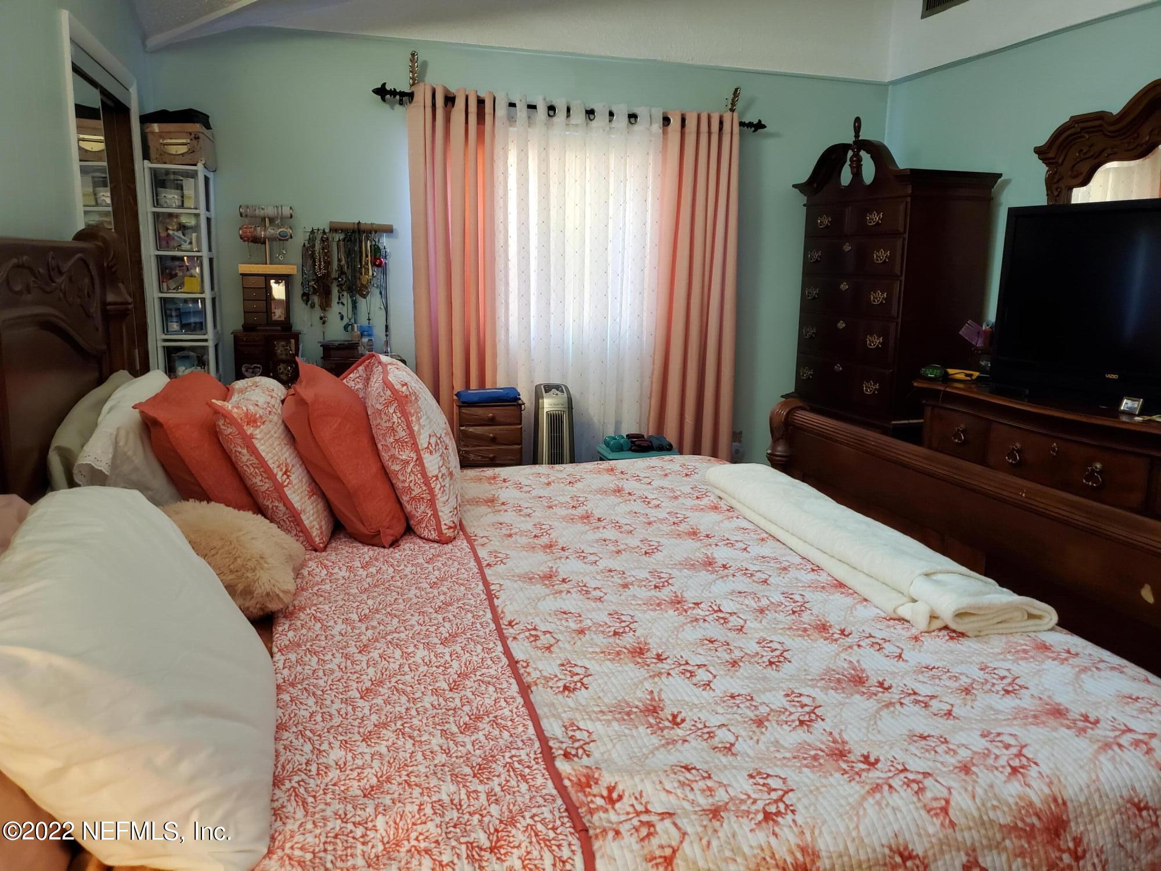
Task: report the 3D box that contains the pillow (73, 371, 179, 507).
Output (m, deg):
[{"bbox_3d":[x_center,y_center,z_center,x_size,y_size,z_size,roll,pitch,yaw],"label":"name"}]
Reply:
[{"bbox_3d":[-1.104,0.051,2.316,0.160,0.460,0.640,-37,19,-7],"label":"pillow"}]

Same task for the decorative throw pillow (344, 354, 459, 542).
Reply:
[{"bbox_3d":[-0.498,0.000,2.446,0.180,0.480,0.570,-19,16,-12],"label":"decorative throw pillow"}]

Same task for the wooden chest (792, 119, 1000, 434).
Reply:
[{"bbox_3d":[1.521,-0.491,4.510,0.500,2.150,0.980,-2,12,-16],"label":"wooden chest"}]

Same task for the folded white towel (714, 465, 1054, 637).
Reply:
[{"bbox_3d":[0.659,0.242,2.355,0.300,0.080,1.280,-1,11,-13],"label":"folded white towel"}]

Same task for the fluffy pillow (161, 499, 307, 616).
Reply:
[{"bbox_3d":[-0.801,0.243,1.893,0.400,0.160,0.410,7,22,-20],"label":"fluffy pillow"}]

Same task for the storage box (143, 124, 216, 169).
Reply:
[{"bbox_3d":[-1.736,-1.243,3.768,0.215,0.160,0.340,-2,12,-16],"label":"storage box"}]

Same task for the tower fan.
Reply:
[{"bbox_3d":[-0.134,0.150,4.385,0.215,0.850,0.210,-2,12,-16],"label":"tower fan"}]

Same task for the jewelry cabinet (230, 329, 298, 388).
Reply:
[{"bbox_3d":[-1.455,-0.308,4.063,0.285,0.370,0.210,-2,12,-16],"label":"jewelry cabinet"}]

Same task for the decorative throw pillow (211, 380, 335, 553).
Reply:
[{"bbox_3d":[-0.820,0.050,2.359,0.170,0.460,0.580,-32,18,-9],"label":"decorative throw pillow"}]

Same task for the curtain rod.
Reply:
[{"bbox_3d":[0.015,-1.605,4.308,2.000,0.090,0.095,-1,11,-17],"label":"curtain rod"}]

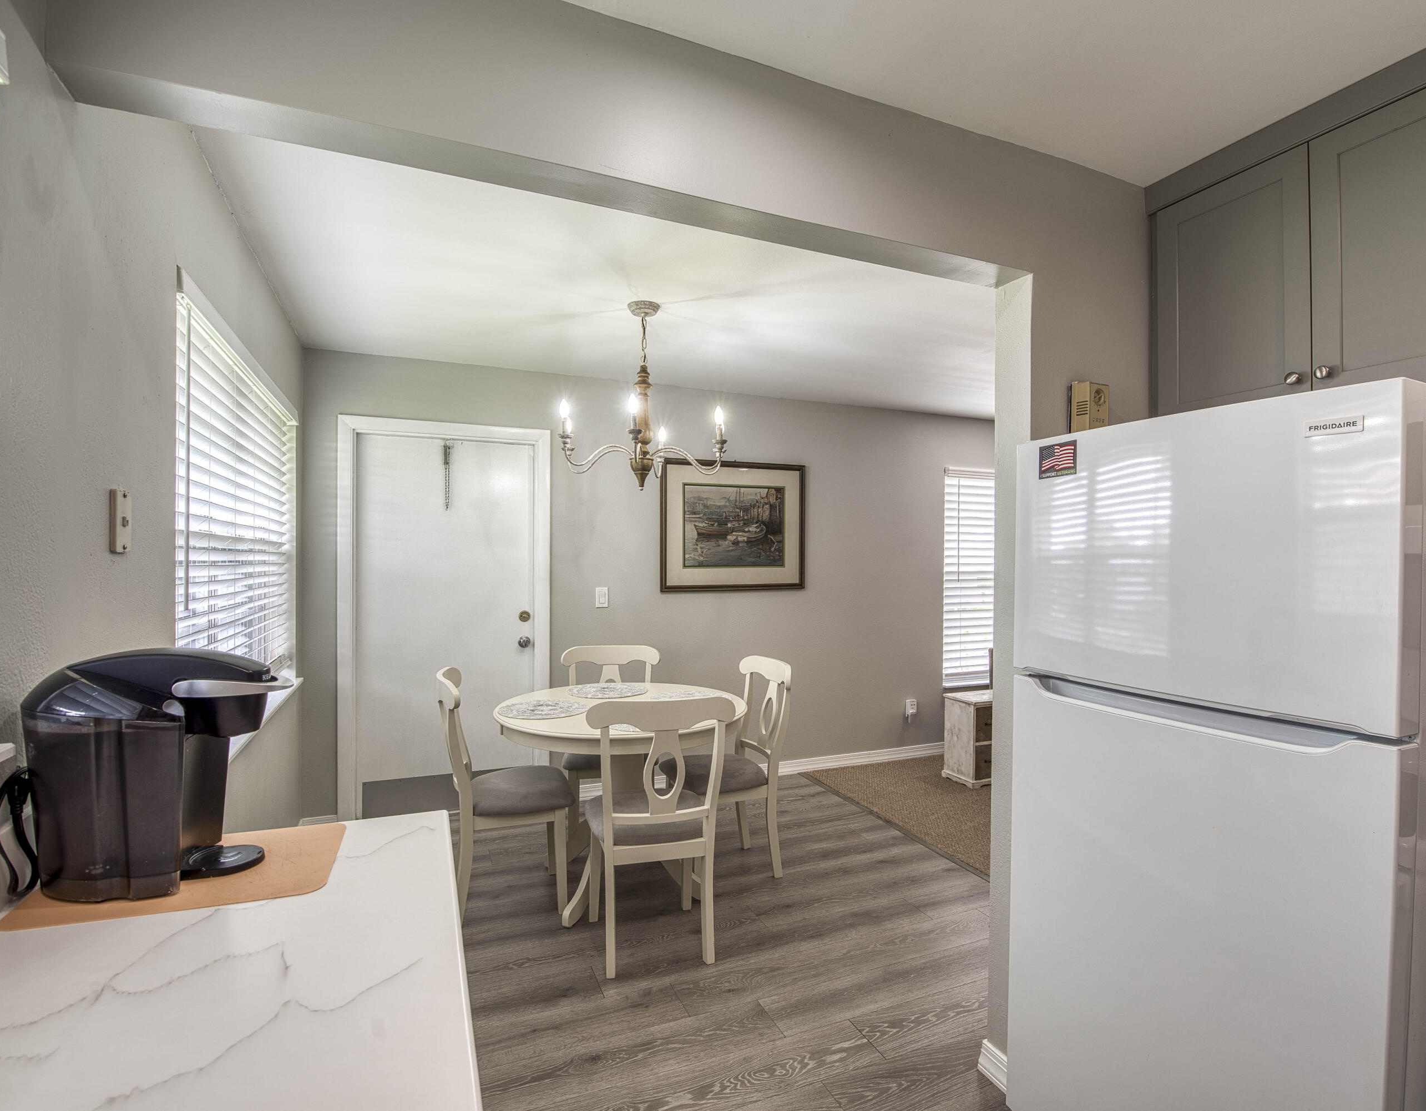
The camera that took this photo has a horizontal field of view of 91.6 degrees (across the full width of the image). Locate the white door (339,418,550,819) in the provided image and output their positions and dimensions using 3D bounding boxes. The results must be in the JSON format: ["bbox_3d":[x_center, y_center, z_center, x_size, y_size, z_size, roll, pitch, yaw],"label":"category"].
[{"bbox_3d":[-1.402,0.360,3.700,1.050,2.105,0.090,0,0,-23],"label":"white door"}]

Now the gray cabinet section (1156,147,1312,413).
[{"bbox_3d":[1.444,-0.645,1.814,0.320,0.600,0.360,0,0,-23],"label":"gray cabinet section"}]

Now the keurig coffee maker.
[{"bbox_3d":[-0.834,0.314,1.073,0.305,0.332,0.230,0,0,-14],"label":"keurig coffee maker"}]

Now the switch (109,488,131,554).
[{"bbox_3d":[-1.095,-0.062,1.285,0.012,0.116,0.075,0,0,-23],"label":"switch"}]

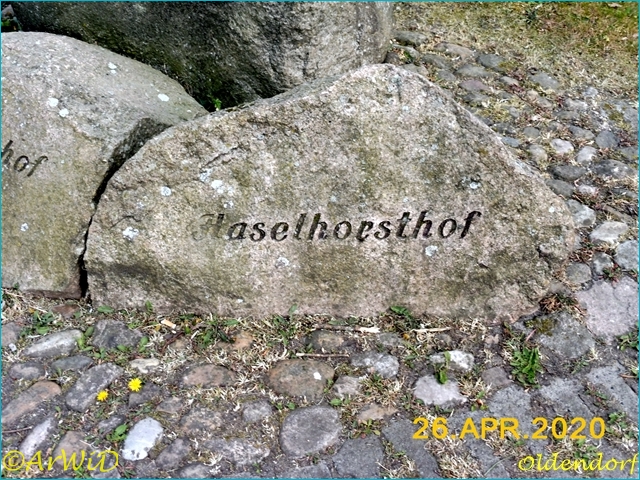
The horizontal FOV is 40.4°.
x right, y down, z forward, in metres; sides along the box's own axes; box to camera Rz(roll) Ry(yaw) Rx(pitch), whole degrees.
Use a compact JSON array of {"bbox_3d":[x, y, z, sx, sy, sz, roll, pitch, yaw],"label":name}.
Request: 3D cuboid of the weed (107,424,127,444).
[{"bbox_3d":[-0.380,0.363,1.631,0.041,0.020,0.034,0,38,0],"label":"weed"}]

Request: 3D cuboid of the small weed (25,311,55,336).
[{"bbox_3d":[-0.600,0.179,1.859,0.063,0.030,0.050,0,38,0],"label":"small weed"}]

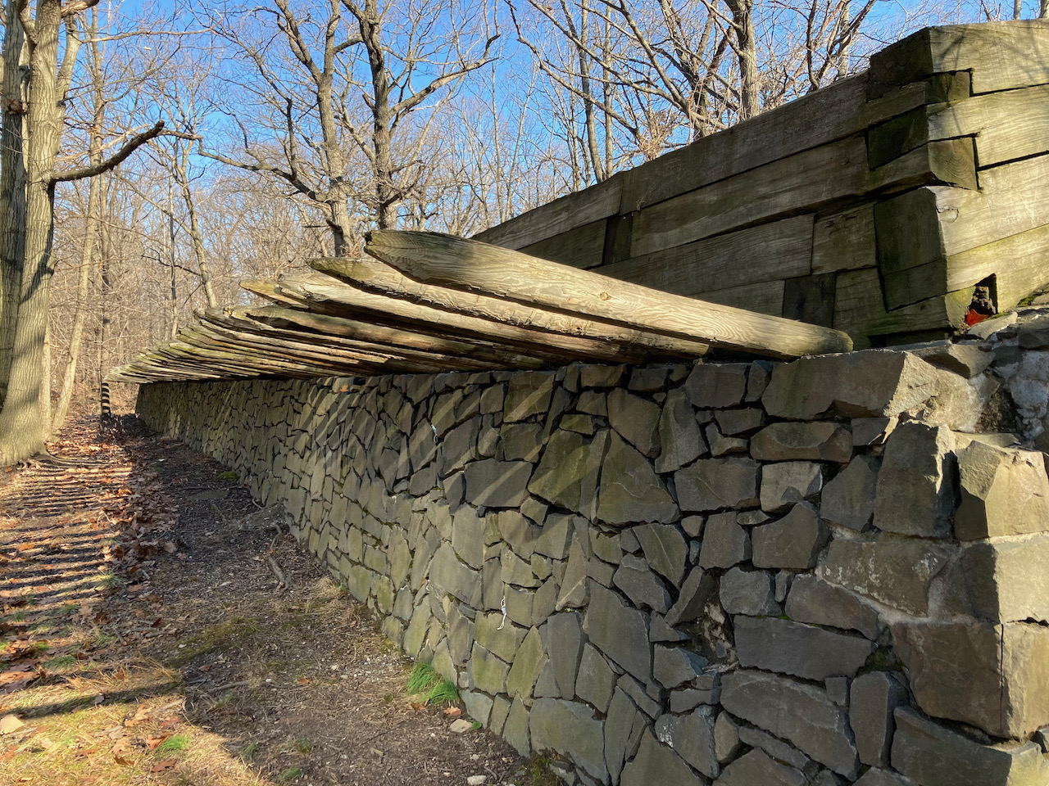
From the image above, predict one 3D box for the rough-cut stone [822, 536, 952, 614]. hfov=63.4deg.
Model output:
[{"bbox_3d":[0.906,0.409,2.030,0.170,0.170,0.344,-2,2,-27],"label":"rough-cut stone"}]

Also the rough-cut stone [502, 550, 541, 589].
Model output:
[{"bbox_3d":[0.025,0.763,3.651,0.130,0.140,0.354,-2,2,-27],"label":"rough-cut stone"}]

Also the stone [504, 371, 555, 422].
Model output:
[{"bbox_3d":[0.098,0.015,4.147,0.194,0.246,0.483,10,-10,-26],"label":"stone"}]

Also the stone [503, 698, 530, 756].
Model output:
[{"bbox_3d":[0.017,1.367,3.517,0.130,0.202,0.223,-2,2,-27],"label":"stone"}]

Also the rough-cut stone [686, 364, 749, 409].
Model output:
[{"bbox_3d":[0.698,-0.013,2.885,0.158,0.145,0.299,10,-3,-26],"label":"rough-cut stone"}]

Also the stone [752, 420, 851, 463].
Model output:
[{"bbox_3d":[0.856,0.152,2.497,0.158,0.119,0.380,10,-6,-26],"label":"stone"}]

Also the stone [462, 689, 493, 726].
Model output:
[{"bbox_3d":[-0.157,1.448,3.963,0.153,0.145,0.381,8,-3,-25],"label":"stone"}]

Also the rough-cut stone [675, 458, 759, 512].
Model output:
[{"bbox_3d":[0.688,0.313,2.801,0.176,0.172,0.401,10,-12,-26],"label":"rough-cut stone"}]

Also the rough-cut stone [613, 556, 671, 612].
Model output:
[{"bbox_3d":[0.426,0.622,2.789,0.122,0.123,0.335,5,-2,-26],"label":"rough-cut stone"}]

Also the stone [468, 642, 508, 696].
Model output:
[{"bbox_3d":[-0.091,1.259,3.783,0.173,0.201,0.414,5,-2,-26],"label":"stone"}]

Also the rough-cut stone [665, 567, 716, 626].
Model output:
[{"bbox_3d":[0.554,0.628,2.643,0.140,0.193,0.184,-2,2,-27],"label":"rough-cut stone"}]

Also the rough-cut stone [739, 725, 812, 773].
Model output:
[{"bbox_3d":[0.734,0.992,2.380,0.114,0.052,0.275,10,-5,-26],"label":"rough-cut stone"}]

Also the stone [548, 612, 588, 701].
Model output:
[{"bbox_3d":[0.196,0.991,3.276,0.150,0.319,0.256,-2,2,-27],"label":"stone"}]

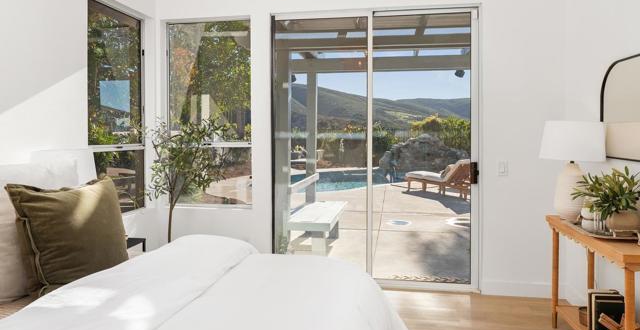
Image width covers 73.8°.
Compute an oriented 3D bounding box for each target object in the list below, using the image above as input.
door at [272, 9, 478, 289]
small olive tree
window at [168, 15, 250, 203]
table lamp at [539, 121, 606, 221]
[{"bbox_3d":[0.460,-0.135,3.717,1.780,2.370,0.110,0,1,8],"label":"door"},{"bbox_3d":[-1.073,0.344,3.509,0.680,1.440,0.640,0,1,8],"label":"small olive tree"},{"bbox_3d":[-1.029,-0.487,3.953,0.820,1.720,0.110,0,1,8],"label":"window"},{"bbox_3d":[1.617,0.041,2.725,0.380,0.620,0.380,0,1,8],"label":"table lamp"}]

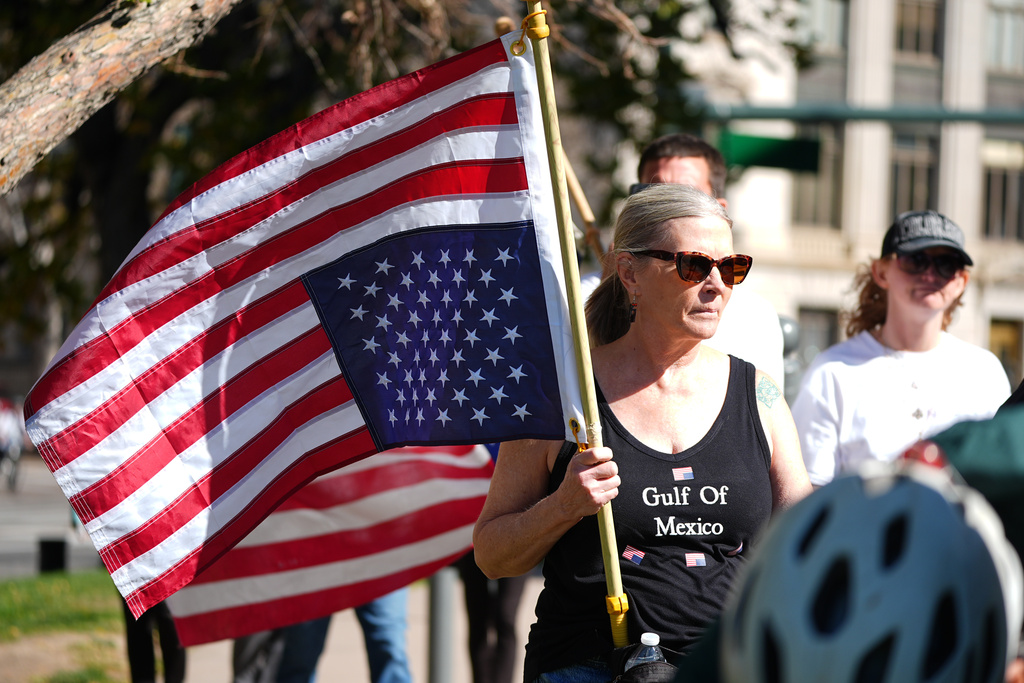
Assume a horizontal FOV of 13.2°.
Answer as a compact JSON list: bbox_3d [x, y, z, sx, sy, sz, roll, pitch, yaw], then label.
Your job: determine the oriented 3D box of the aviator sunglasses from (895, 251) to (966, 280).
[{"bbox_3d":[0.827,-0.154,8.998,0.140,0.052,0.140,6,0,-13],"label":"aviator sunglasses"}]

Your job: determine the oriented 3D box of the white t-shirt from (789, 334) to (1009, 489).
[{"bbox_3d":[0.803,0.301,9.080,0.500,0.660,0.280,2,-1,-7],"label":"white t-shirt"}]

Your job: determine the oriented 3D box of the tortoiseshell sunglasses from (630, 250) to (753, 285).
[{"bbox_3d":[0.250,-0.109,6.503,0.146,0.052,0.145,3,0,-41],"label":"tortoiseshell sunglasses"}]

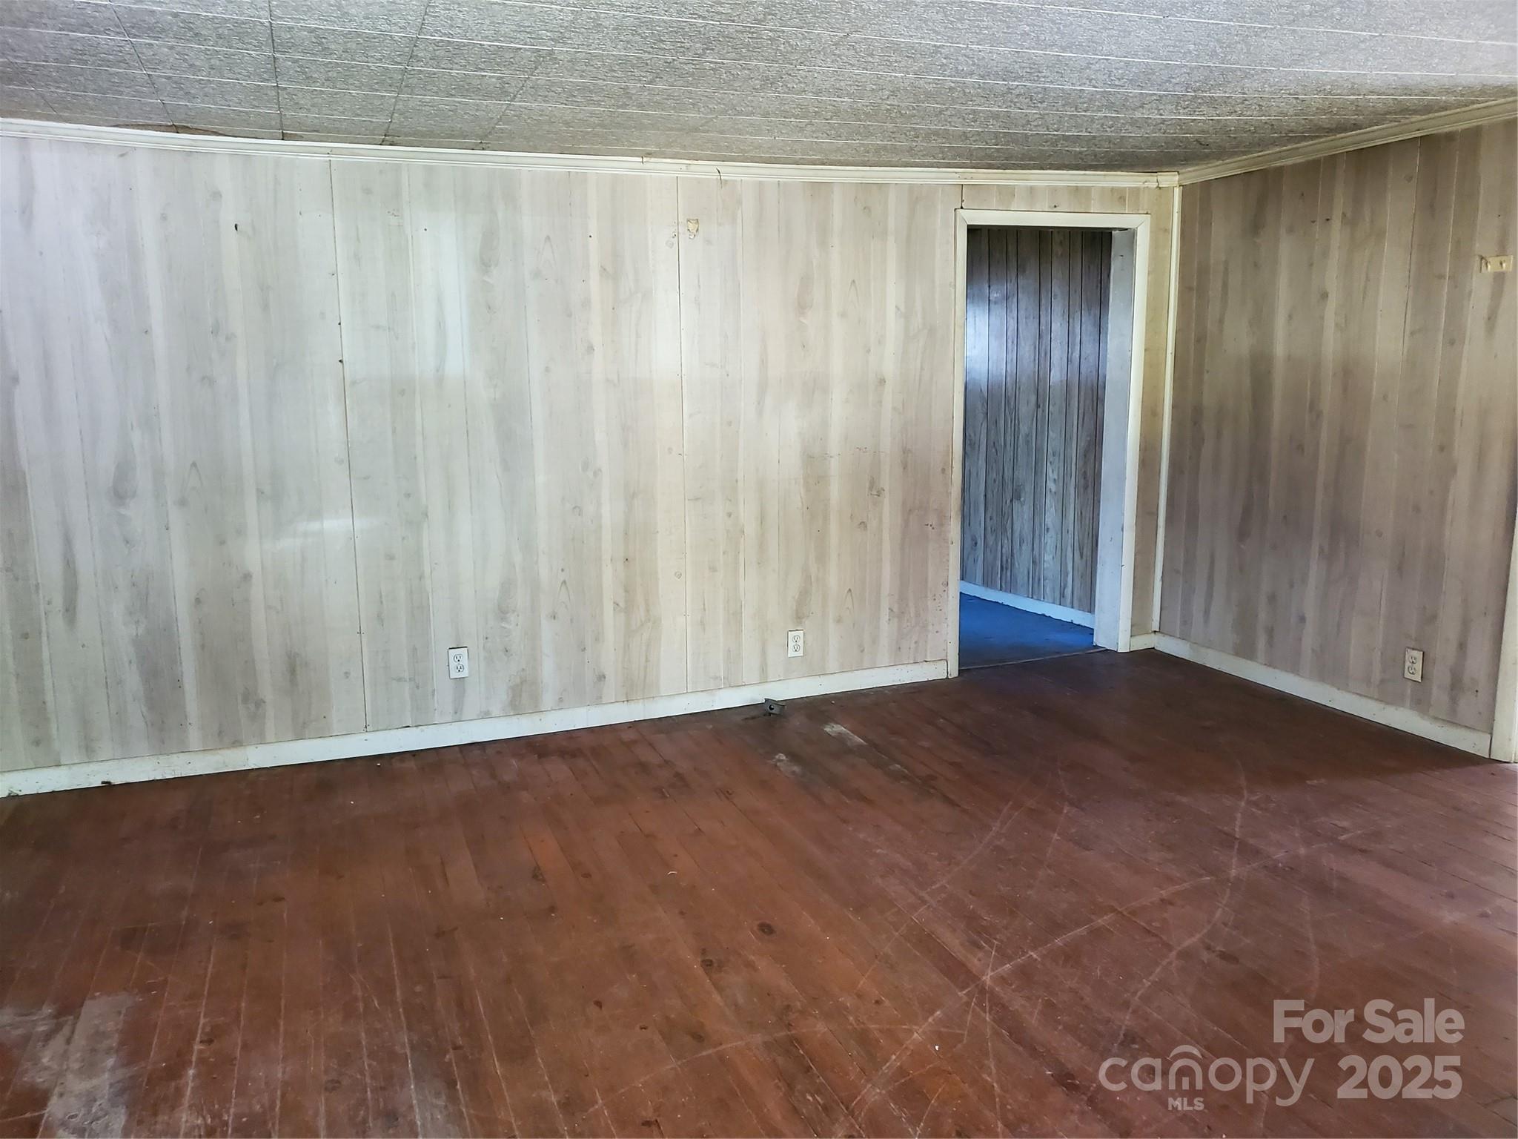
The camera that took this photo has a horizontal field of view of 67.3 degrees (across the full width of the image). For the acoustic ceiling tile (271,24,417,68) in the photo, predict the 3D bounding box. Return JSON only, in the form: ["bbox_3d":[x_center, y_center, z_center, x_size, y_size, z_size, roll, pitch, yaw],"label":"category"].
[{"bbox_3d":[-0.965,-1.222,2.646,0.305,0.015,0.305,-5,11,-21],"label":"acoustic ceiling tile"}]

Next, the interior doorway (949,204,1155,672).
[{"bbox_3d":[1.248,-0.552,5.071,0.956,1.969,0.170,-5,11,-21],"label":"interior doorway"}]

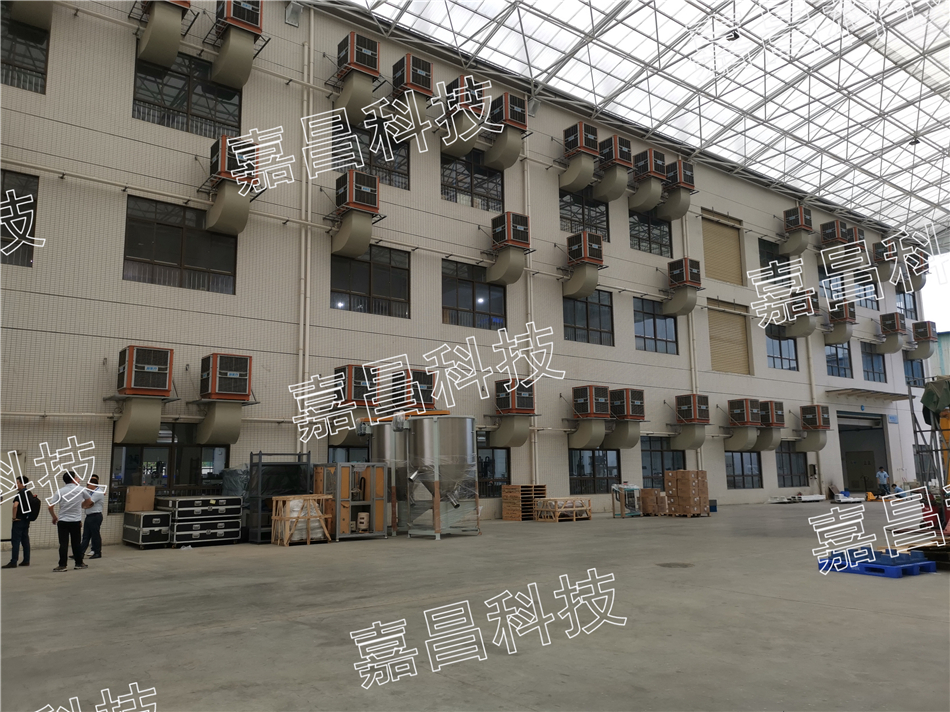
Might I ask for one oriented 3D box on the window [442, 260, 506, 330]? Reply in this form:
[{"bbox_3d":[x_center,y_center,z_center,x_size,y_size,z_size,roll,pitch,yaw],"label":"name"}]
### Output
[{"bbox_3d":[0.018,-2.067,25.975,2.862,2.253,0.122,6,-11,-38],"label":"window"}]

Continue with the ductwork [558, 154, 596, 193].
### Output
[{"bbox_3d":[4.206,-7.544,30.593,0.807,1.000,1.346,6,-12,-37],"label":"ductwork"}]

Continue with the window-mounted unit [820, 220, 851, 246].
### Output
[{"bbox_3d":[20.046,-6.810,41.352,0.957,1.119,0.948,6,-11,-38],"label":"window-mounted unit"}]

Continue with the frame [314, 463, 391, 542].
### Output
[{"bbox_3d":[-3.261,3.769,19.321,1.465,1.914,1.444,6,-12,-37],"label":"frame"}]

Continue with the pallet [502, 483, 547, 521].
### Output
[{"bbox_3d":[1.739,5.113,25.882,1.182,1.197,1.000,6,-12,-37],"label":"pallet"}]

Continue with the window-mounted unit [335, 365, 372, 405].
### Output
[{"bbox_3d":[-3.427,0.906,21.517,0.957,1.119,0.948,6,-11,-38],"label":"window-mounted unit"}]

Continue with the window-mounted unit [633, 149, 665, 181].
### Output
[{"bbox_3d":[7.568,-8.122,31.998,0.982,1.160,0.936,6,-11,-37],"label":"window-mounted unit"}]

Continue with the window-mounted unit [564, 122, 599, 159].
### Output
[{"bbox_3d":[4.350,-8.713,30.266,0.990,1.165,0.965,6,-11,-38],"label":"window-mounted unit"}]

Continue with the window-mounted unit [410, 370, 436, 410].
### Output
[{"bbox_3d":[-1.905,1.075,22.984,0.990,1.161,0.949,6,-12,-38],"label":"window-mounted unit"}]

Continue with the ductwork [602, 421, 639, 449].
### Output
[{"bbox_3d":[5.788,3.103,29.033,0.683,1.031,1.293,6,-11,-37],"label":"ductwork"}]

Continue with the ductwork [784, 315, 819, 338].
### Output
[{"bbox_3d":[17.151,-1.581,39.029,0.677,0.956,1.408,6,-12,-38],"label":"ductwork"}]

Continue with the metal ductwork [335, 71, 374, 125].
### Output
[{"bbox_3d":[-3.886,-8.126,23.567,0.677,1.075,1.408,6,-12,-38],"label":"metal ductwork"}]

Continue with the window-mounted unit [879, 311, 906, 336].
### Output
[{"bbox_3d":[25.533,-1.940,45.198,1.002,1.174,1.002,6,-11,-37],"label":"window-mounted unit"}]

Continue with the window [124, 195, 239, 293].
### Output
[{"bbox_3d":[-8.139,-3.027,20.627,2.979,2.361,0.152,6,-12,-37],"label":"window"}]

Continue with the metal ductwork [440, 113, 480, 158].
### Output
[{"bbox_3d":[-0.382,-7.641,25.718,0.922,1.044,1.322,6,-11,-38],"label":"metal ductwork"}]

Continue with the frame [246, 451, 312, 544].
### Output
[{"bbox_3d":[-4.866,3.504,18.439,1.275,2.200,0.680,6,-11,-36],"label":"frame"}]

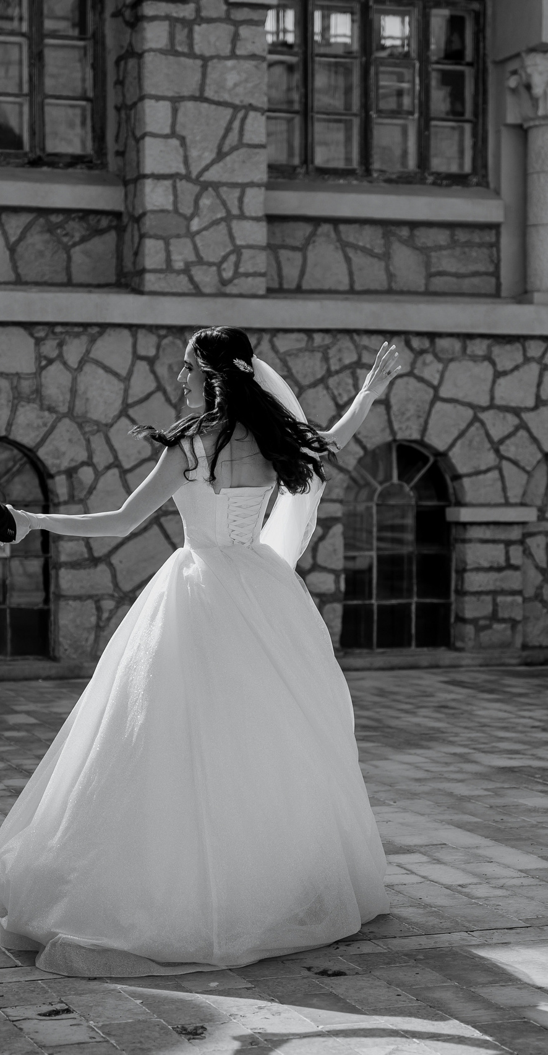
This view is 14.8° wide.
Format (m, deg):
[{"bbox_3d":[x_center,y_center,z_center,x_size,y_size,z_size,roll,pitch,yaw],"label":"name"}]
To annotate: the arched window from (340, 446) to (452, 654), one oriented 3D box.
[{"bbox_3d":[0.813,0.121,14.304,0.840,1.410,0.150,0,2,-19],"label":"arched window"}]

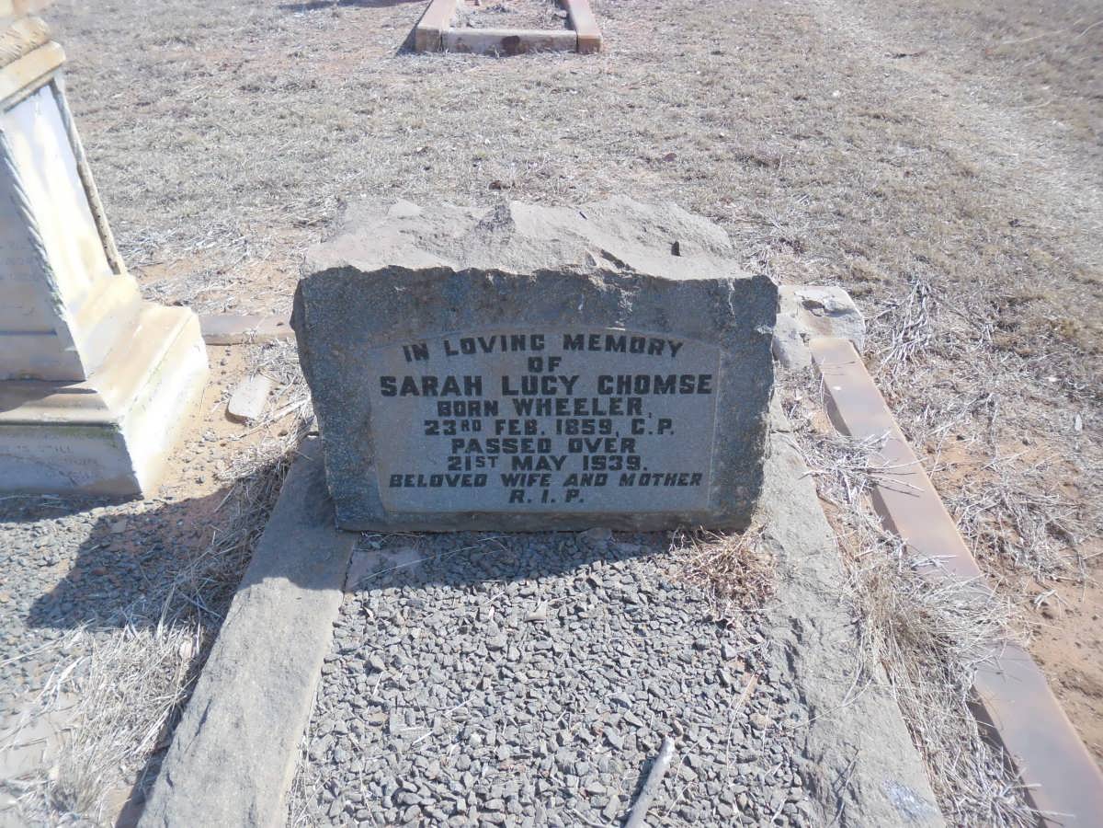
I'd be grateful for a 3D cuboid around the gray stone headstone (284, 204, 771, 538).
[{"bbox_3d":[-0.012,-0.100,1.736,0.840,0.558,0.383,0,33,1],"label":"gray stone headstone"}]

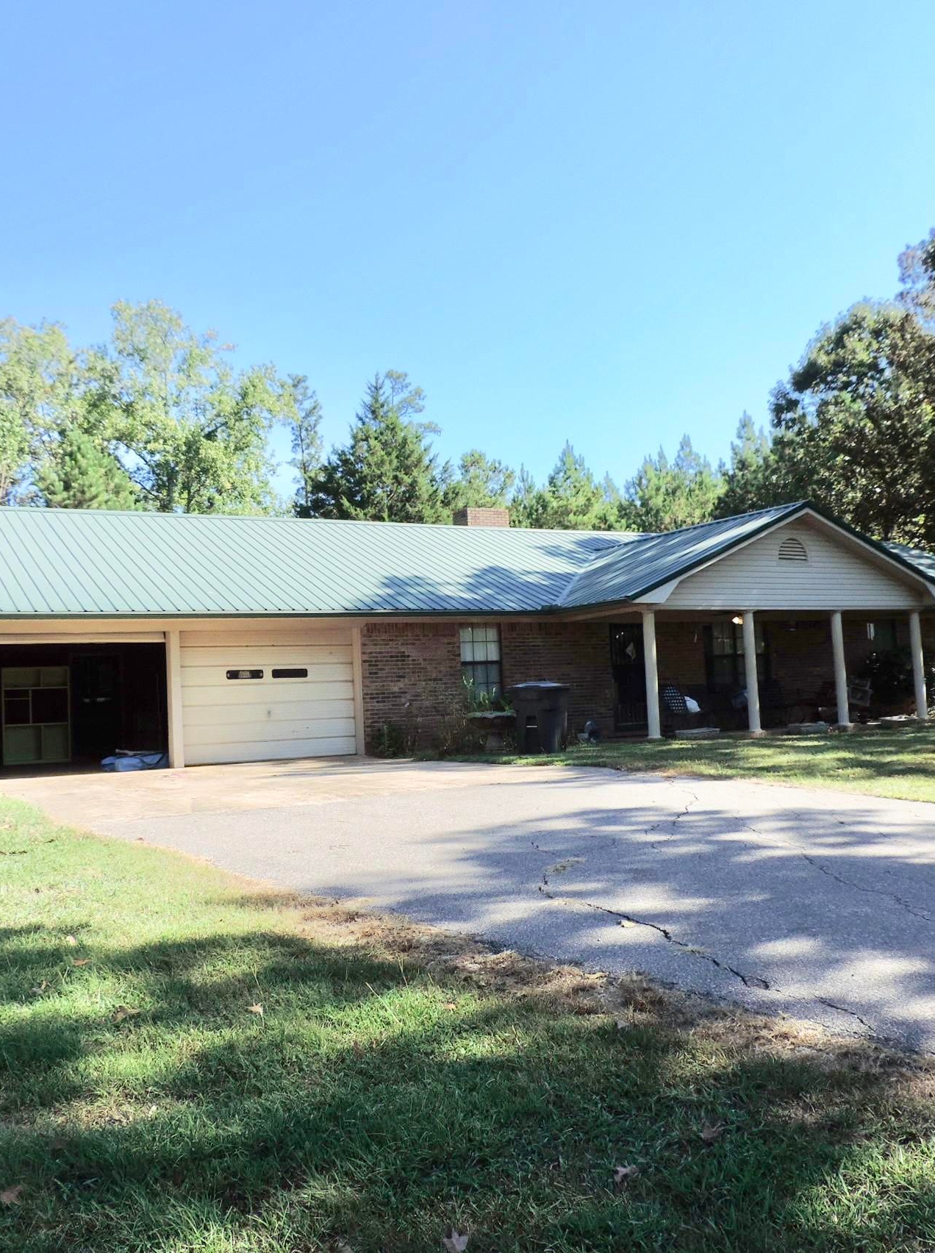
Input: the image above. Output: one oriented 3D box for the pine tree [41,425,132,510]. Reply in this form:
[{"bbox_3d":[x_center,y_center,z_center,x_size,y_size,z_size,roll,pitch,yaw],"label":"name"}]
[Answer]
[{"bbox_3d":[-10.004,-1.088,30.768,3.900,8.570,3.900,-2,-3,0],"label":"pine tree"}]

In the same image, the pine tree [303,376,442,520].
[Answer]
[{"bbox_3d":[-2.661,-2.486,36.692,5.400,11.360,5.400,-2,-3,0],"label":"pine tree"}]

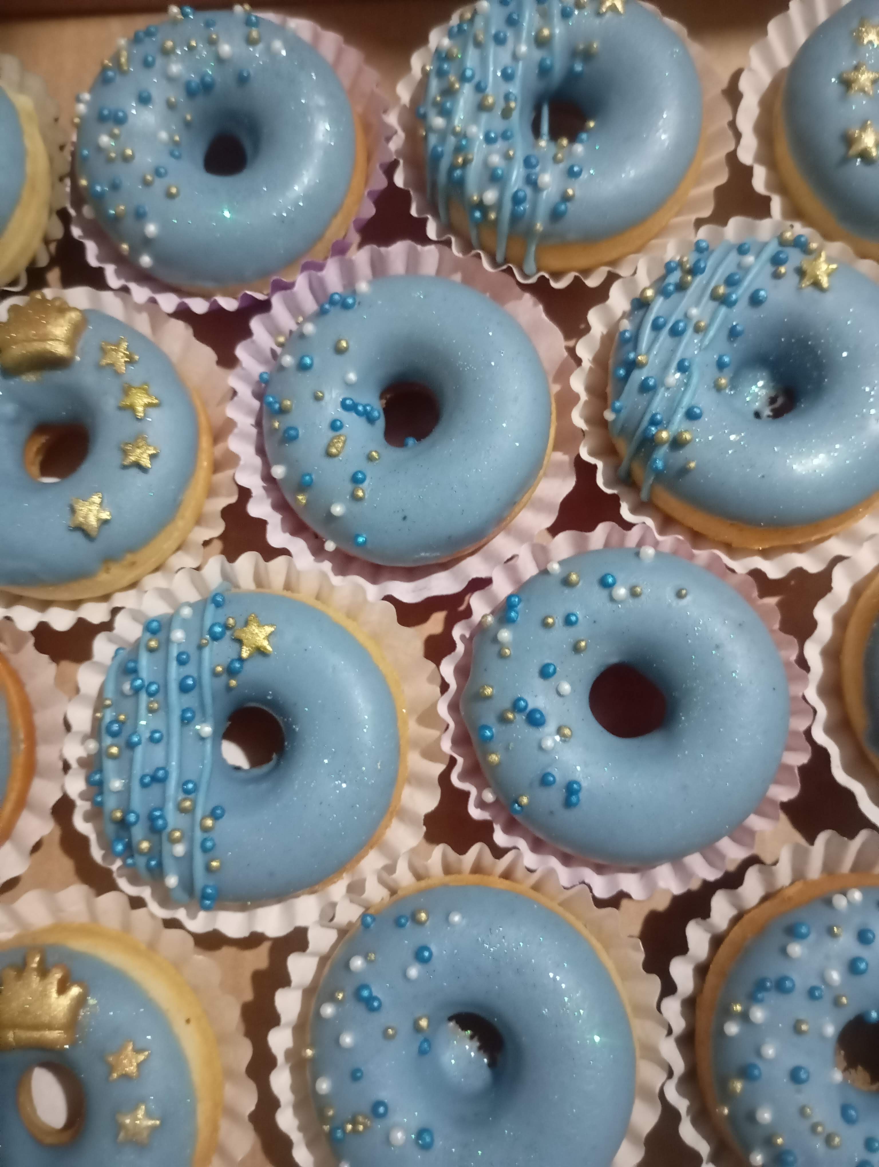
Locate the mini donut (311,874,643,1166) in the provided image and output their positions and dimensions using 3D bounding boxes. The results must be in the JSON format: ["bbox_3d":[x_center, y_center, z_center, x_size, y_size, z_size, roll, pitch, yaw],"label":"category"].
[{"bbox_3d":[0.007,0.096,0.204,0.072,0.026,0.072,0,81,2],"label":"mini donut"}]

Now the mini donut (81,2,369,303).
[{"bbox_3d":[-0.055,-0.109,0.237,0.072,0.026,0.072,0,81,2],"label":"mini donut"}]

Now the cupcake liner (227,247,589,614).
[{"bbox_3d":[-0.008,-0.036,0.229,0.082,0.024,0.082,0,81,2],"label":"cupcake liner"}]

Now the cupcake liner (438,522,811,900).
[{"bbox_3d":[0.041,0.028,0.217,0.082,0.024,0.082,0,81,2],"label":"cupcake liner"}]

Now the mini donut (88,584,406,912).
[{"bbox_3d":[-0.043,0.037,0.214,0.072,0.026,0.072,0,81,2],"label":"mini donut"}]

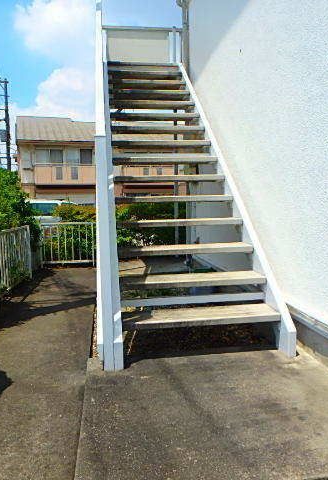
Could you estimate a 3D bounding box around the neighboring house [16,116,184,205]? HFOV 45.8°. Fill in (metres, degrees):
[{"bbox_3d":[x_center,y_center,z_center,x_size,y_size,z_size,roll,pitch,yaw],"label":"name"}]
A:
[{"bbox_3d":[-3.982,-4.619,26.119,10.250,7.700,8.200,-3,5,-13],"label":"neighboring house"}]

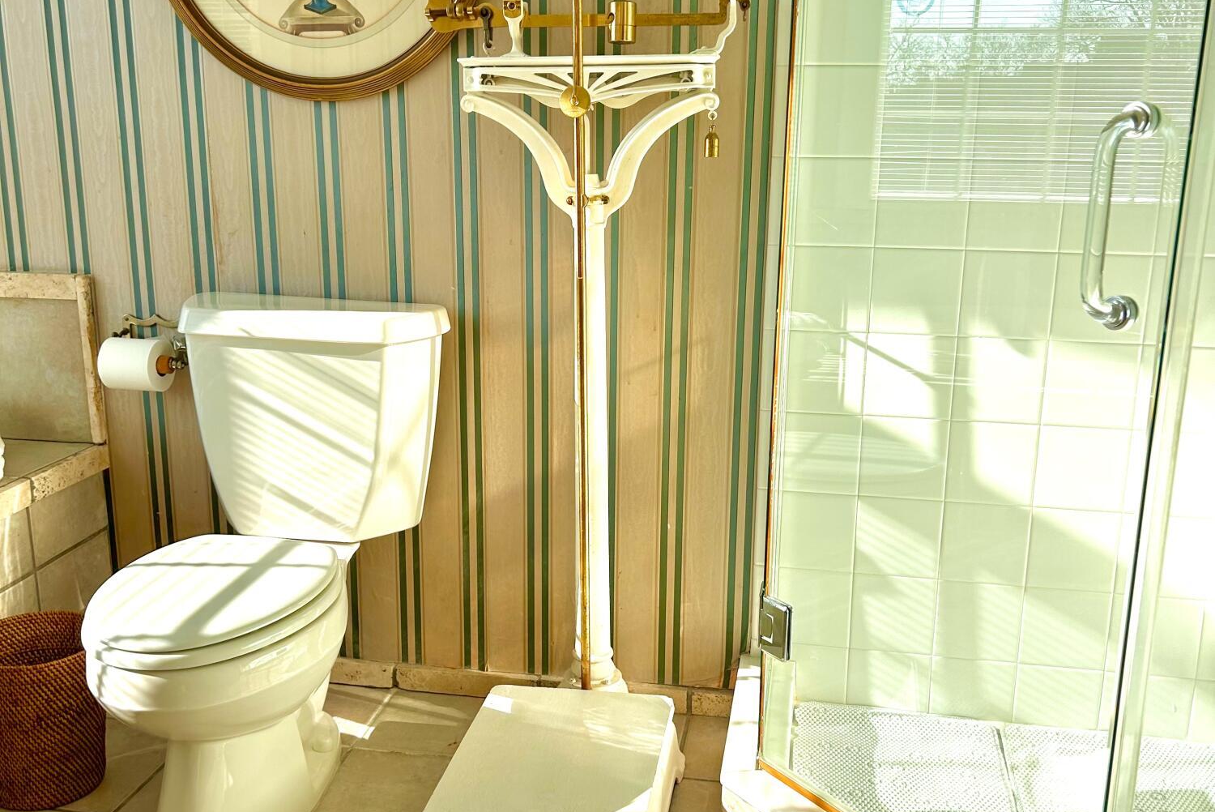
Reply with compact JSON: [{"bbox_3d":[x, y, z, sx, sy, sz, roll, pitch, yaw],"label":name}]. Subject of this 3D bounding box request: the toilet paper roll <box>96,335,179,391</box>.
[{"bbox_3d":[-0.913,-0.079,2.365,0.105,0.101,0.101,3,14,10],"label":"toilet paper roll"}]

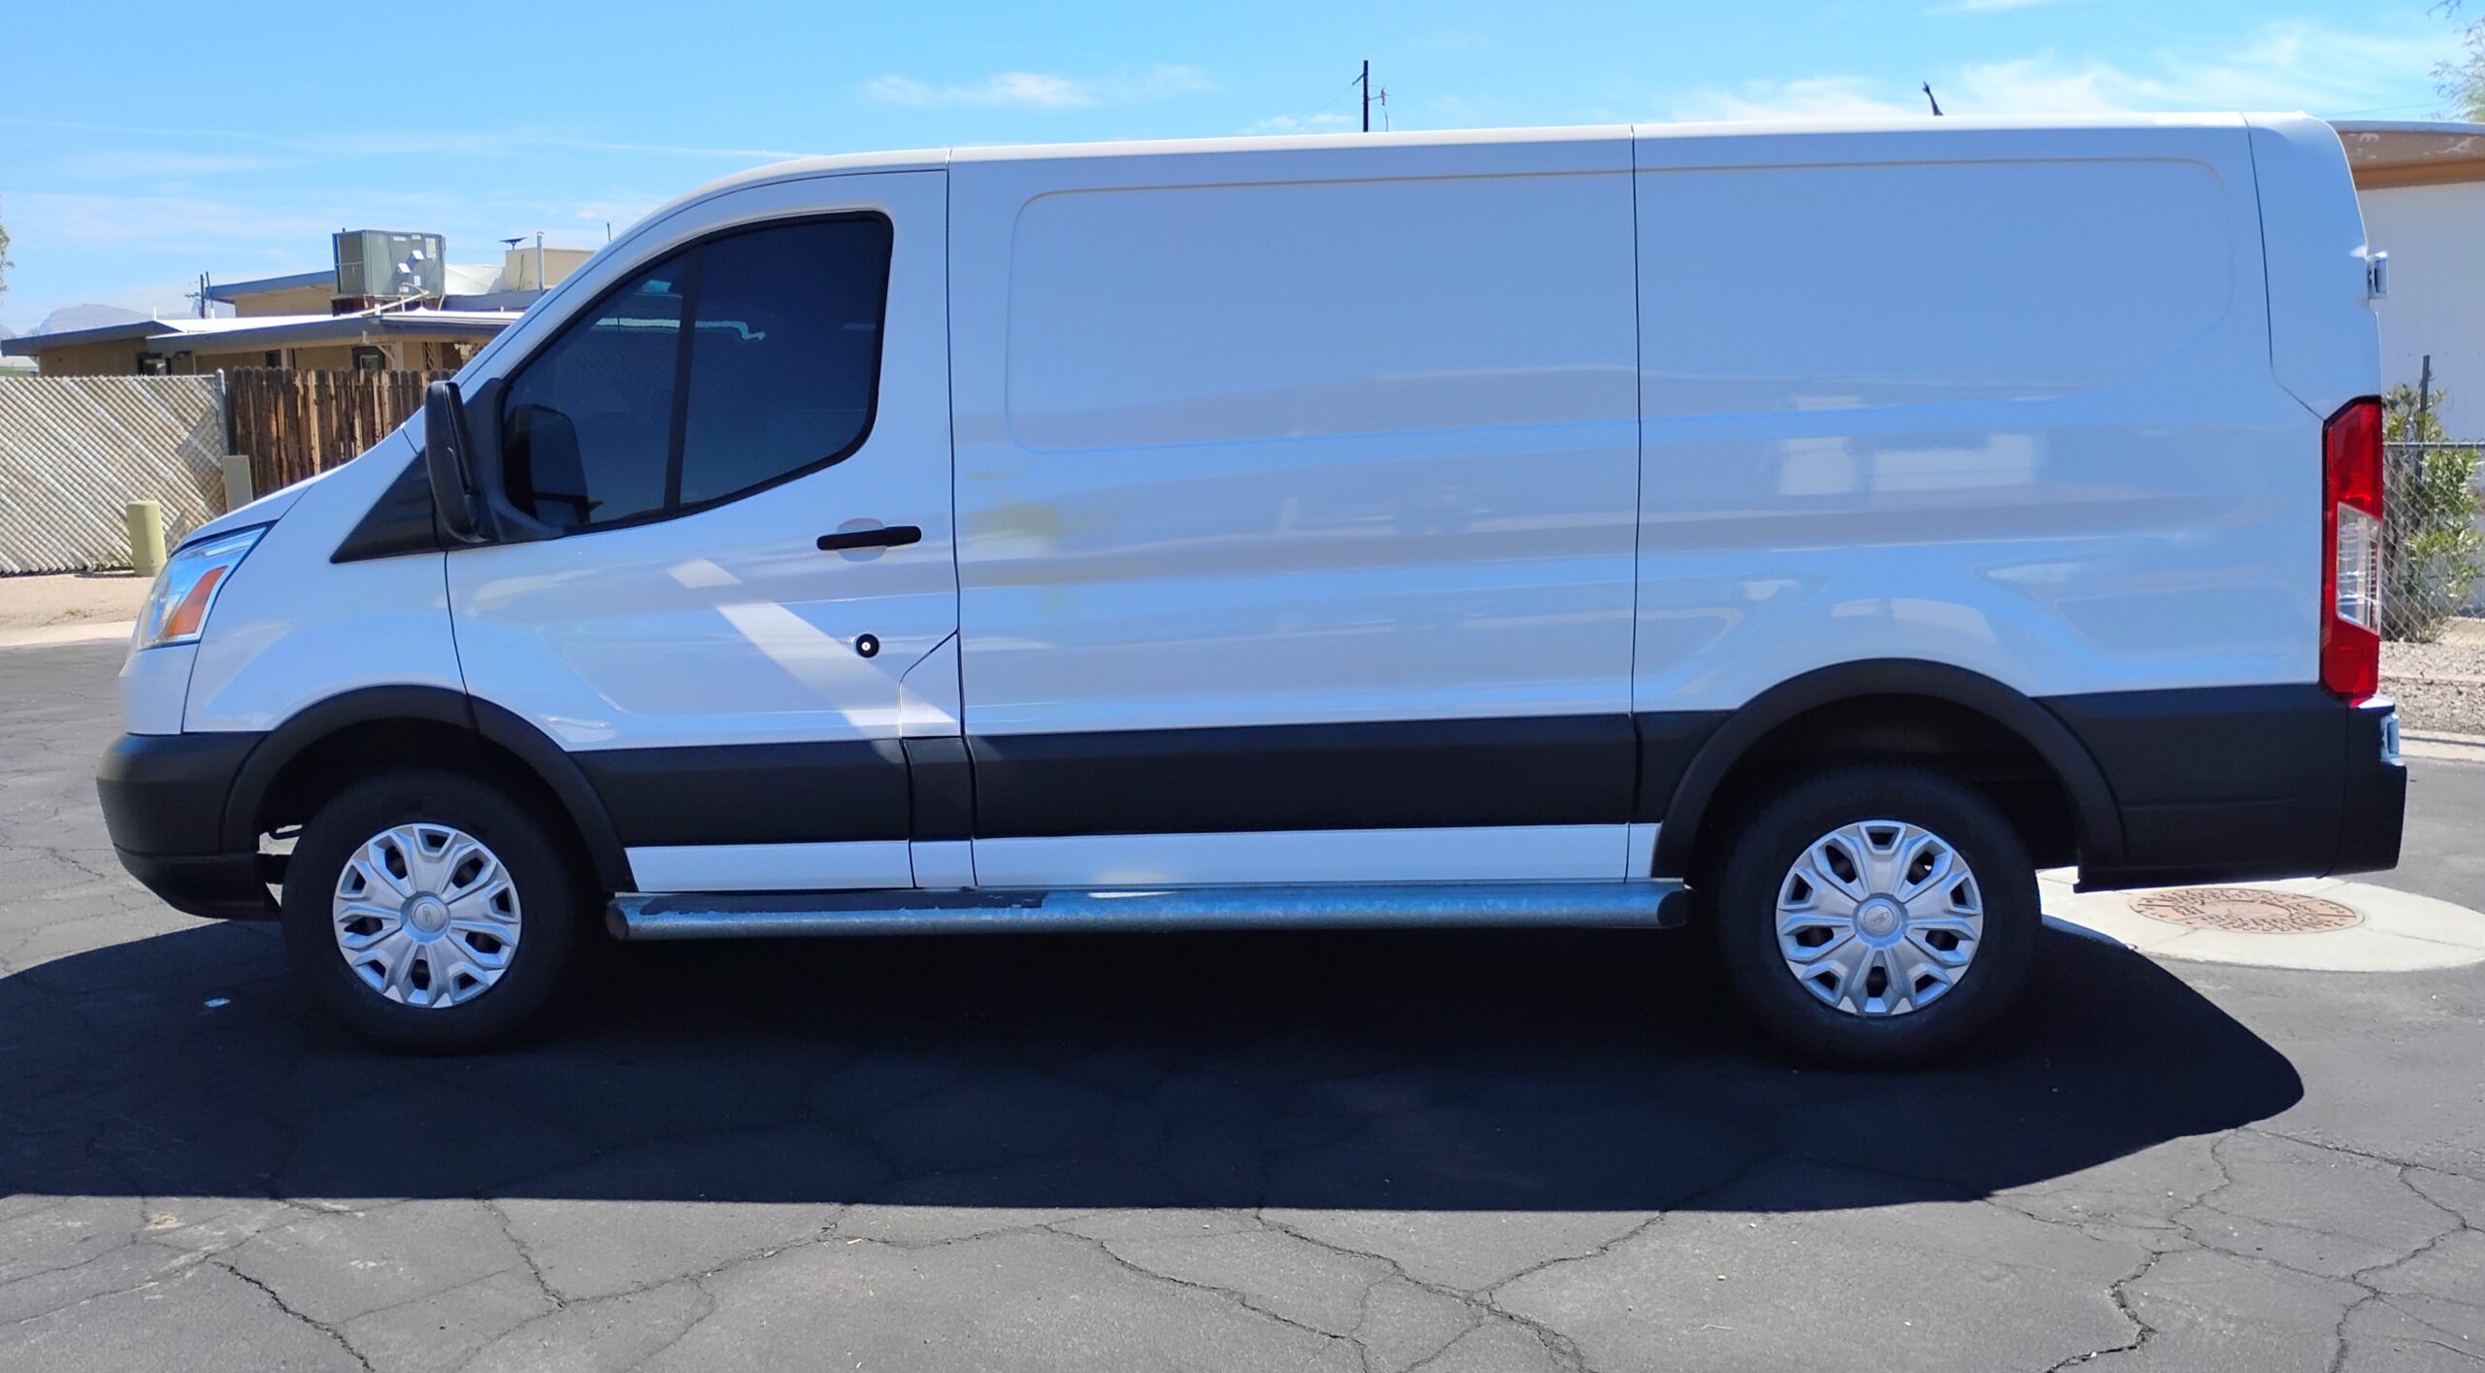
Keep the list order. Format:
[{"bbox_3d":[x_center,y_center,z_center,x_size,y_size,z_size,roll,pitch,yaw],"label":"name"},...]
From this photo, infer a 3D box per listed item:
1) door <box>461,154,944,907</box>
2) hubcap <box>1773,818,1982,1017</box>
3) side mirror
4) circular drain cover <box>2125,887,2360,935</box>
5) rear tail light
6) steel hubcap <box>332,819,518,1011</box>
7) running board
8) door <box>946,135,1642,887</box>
[{"bbox_3d":[-1.193,-0.325,4.522,1.135,1.600,0.220,-1,9,4],"label":"door"},{"bbox_3d":[1.405,0.514,4.438,0.447,0.447,0.065,0,9,4],"label":"hubcap"},{"bbox_3d":[-1.712,-0.486,4.350,0.130,0.350,0.220,-1,9,4],"label":"side mirror"},{"bbox_3d":[2.862,0.639,5.741,0.650,0.030,0.650,0,9,4],"label":"circular drain cover"},{"bbox_3d":[2.352,-0.292,4.284,0.140,0.620,0.130,-1,9,4],"label":"rear tail light"},{"bbox_3d":[-1.889,0.535,4.668,0.447,0.447,0.065,0,9,4],"label":"steel hubcap"},{"bbox_3d":[-0.230,0.505,4.493,2.420,0.105,0.140,-1,9,4],"label":"running board"},{"bbox_3d":[0.111,-0.355,4.418,1.490,1.610,0.200,-1,9,4],"label":"door"}]

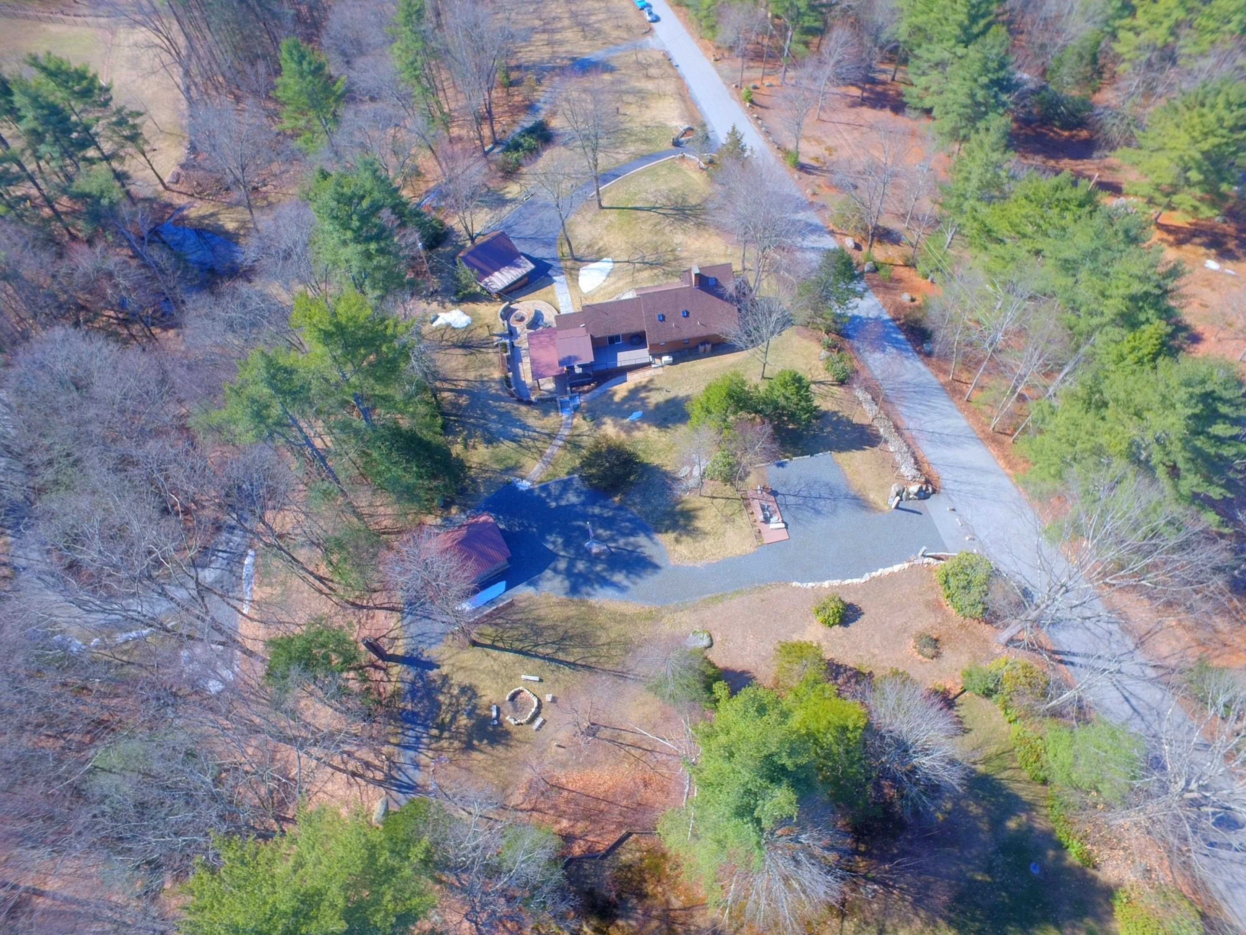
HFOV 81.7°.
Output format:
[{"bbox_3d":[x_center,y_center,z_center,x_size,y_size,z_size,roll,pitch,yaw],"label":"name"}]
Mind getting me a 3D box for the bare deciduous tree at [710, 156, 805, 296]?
[{"bbox_3d":[15.488,-26.009,80.792,9.800,17.000,9.800,-6,55,0],"label":"bare deciduous tree"}]

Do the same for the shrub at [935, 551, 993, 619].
[{"bbox_3d":[30.989,10.910,65.847,5.000,4.200,5.000,-8,56,0],"label":"shrub"}]

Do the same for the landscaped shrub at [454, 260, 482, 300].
[{"bbox_3d":[-20.124,-24.145,93.307,3.300,5.000,3.300,-8,56,0],"label":"landscaped shrub"}]

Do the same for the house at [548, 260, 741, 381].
[{"bbox_3d":[3.008,-18.525,86.909,22.400,6.000,13.000,-8,56,0],"label":"house"}]

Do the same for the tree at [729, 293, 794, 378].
[{"bbox_3d":[14.890,-13.108,75.396,6.800,11.300,6.800,-6,55,0],"label":"tree"}]

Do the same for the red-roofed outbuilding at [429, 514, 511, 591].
[{"bbox_3d":[-14.078,7.848,66.985,5.800,4.600,5.600,-27,58,-14],"label":"red-roofed outbuilding"}]

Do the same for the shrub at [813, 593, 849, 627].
[{"bbox_3d":[19.179,13.140,66.481,3.000,2.400,3.000,-8,56,0],"label":"shrub"}]

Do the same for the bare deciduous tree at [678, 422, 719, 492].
[{"bbox_3d":[7.335,-0.305,67.560,3.900,10.500,3.900,-6,55,0],"label":"bare deciduous tree"}]

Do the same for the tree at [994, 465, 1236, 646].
[{"bbox_3d":[32.200,7.600,52.300,13.500,16.000,13.500,-5,53,0],"label":"tree"}]

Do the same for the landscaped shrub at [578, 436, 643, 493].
[{"bbox_3d":[-1.350,-0.350,71.500,6.400,4.400,6.400,-5,53,0],"label":"landscaped shrub"}]

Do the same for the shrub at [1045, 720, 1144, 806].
[{"bbox_3d":[37.249,23.214,57.067,6.700,4.200,6.700,-8,56,0],"label":"shrub"}]

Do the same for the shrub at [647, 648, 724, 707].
[{"bbox_3d":[5.046,17.034,59.337,6.000,4.600,6.000,-6,55,0],"label":"shrub"}]

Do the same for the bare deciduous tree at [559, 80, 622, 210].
[{"bbox_3d":[-4.200,-45.300,102.700,8.700,18.000,8.700,-5,53,0],"label":"bare deciduous tree"}]

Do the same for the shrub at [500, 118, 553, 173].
[{"bbox_3d":[-14.868,-48.271,106.631,3.800,3.200,9.380,28,62,21],"label":"shrub"}]

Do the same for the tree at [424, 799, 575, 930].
[{"bbox_3d":[-8.948,29.333,53.545,10.000,10.000,10.000,-8,56,0],"label":"tree"}]

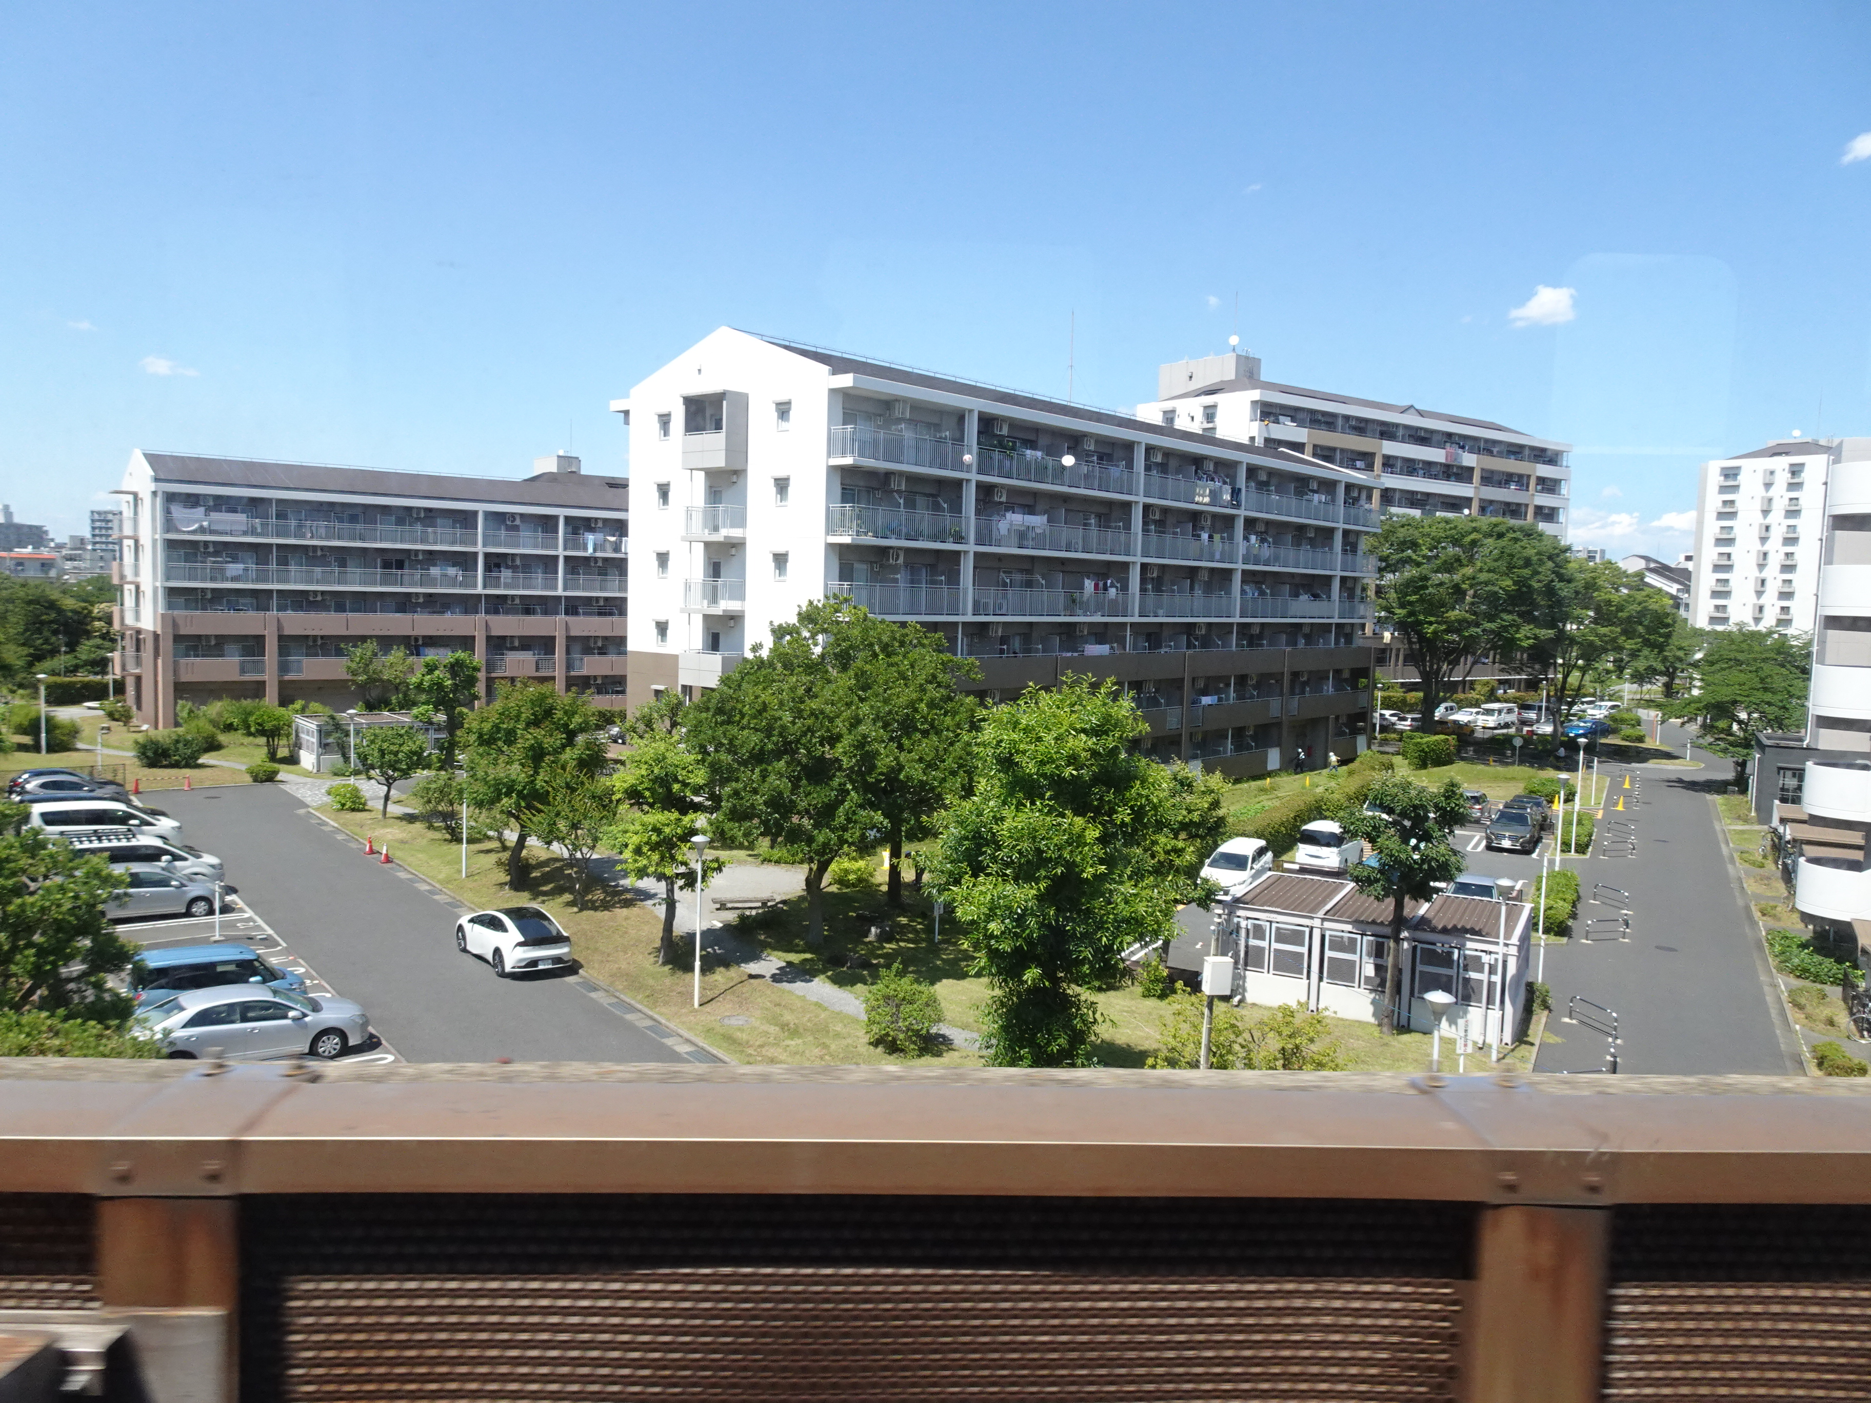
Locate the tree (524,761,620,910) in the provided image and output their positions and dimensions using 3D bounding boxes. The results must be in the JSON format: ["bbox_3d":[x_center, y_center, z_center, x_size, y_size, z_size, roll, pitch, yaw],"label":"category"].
[{"bbox_3d":[-11.111,4.115,39.754,2.971,4.650,2.971,0,5,-16],"label":"tree"}]

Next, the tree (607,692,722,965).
[{"bbox_3d":[-7.087,3.503,34.304,3.200,6.900,3.200,2,5,0],"label":"tree"}]

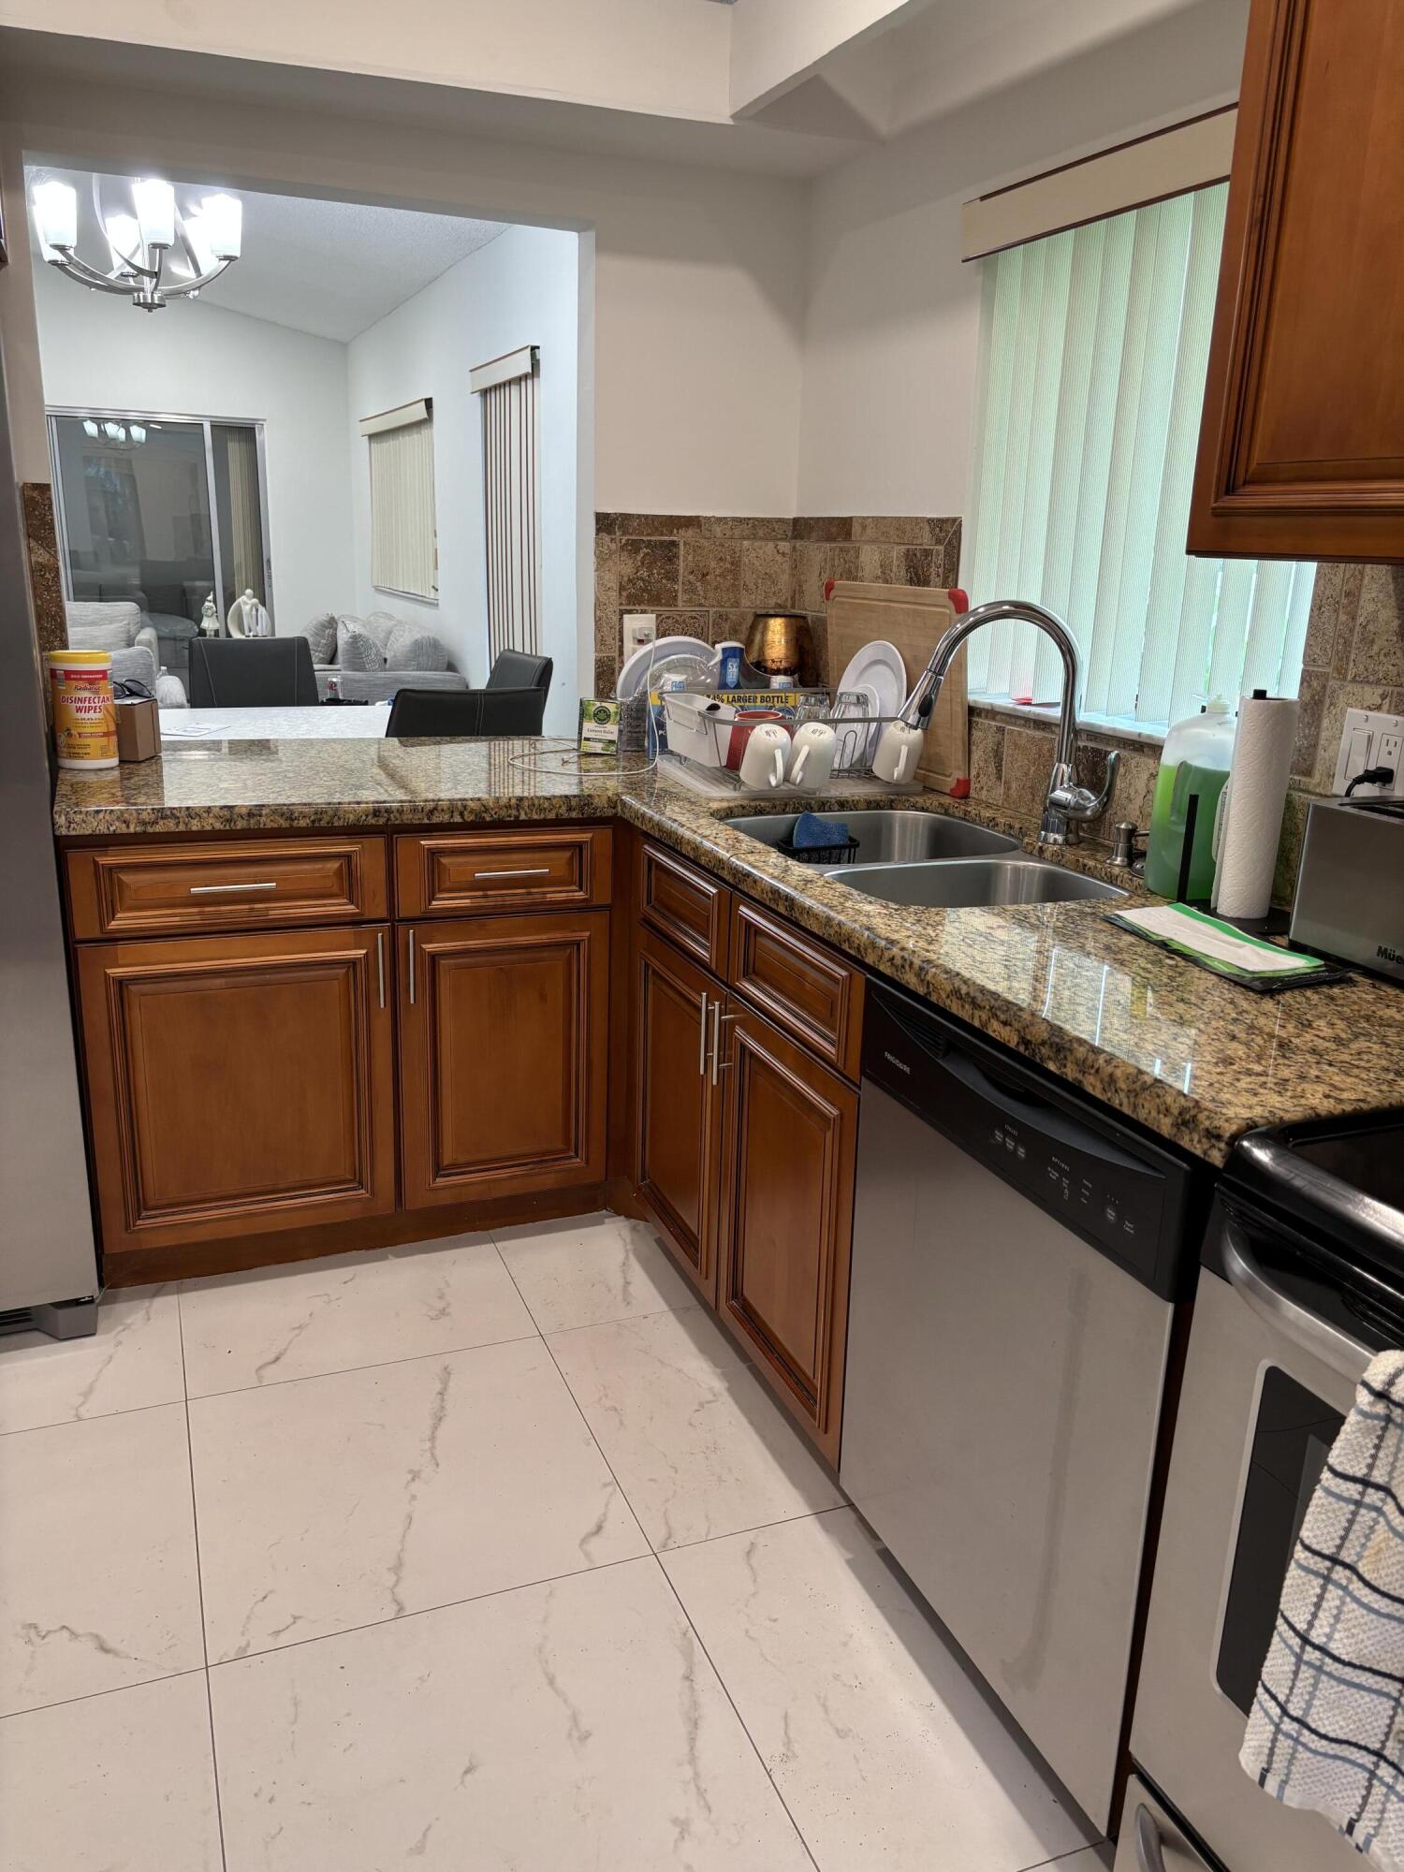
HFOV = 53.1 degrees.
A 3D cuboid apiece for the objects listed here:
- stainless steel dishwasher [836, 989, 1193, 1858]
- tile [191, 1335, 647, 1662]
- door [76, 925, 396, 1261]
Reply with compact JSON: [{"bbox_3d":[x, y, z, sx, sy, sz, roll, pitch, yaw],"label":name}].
[{"bbox_3d":[0.585,0.485,1.733,0.600,0.785,0.605,-5,17,-21],"label":"stainless steel dishwasher"},{"bbox_3d":[-0.457,0.827,2.155,0.600,0.010,0.600,-5,17,-21],"label":"tile"},{"bbox_3d":[-0.843,0.278,2.611,0.535,0.587,0.025,-4,17,-21],"label":"door"}]

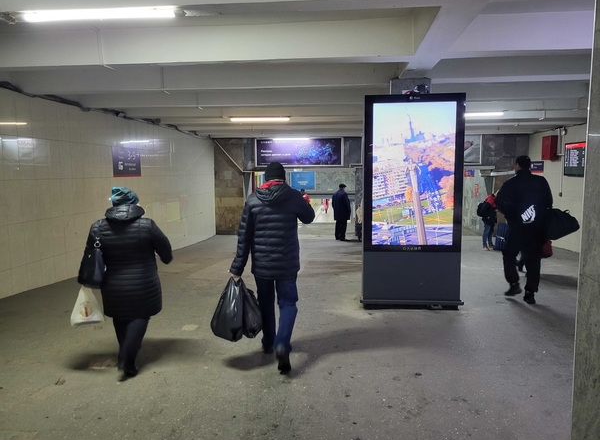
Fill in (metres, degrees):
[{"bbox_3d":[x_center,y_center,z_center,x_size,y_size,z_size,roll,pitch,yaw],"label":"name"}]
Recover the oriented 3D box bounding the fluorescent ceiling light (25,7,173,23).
[{"bbox_3d":[-1.446,-1.475,3.250,1.100,0.080,0.120,0,6,6],"label":"fluorescent ceiling light"}]

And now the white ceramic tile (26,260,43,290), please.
[{"bbox_3d":[-3.888,0.813,6.611,0.010,0.410,0.300,1,6,6],"label":"white ceramic tile"}]

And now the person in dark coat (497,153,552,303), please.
[{"bbox_3d":[2.903,0.114,5.980,0.640,1.900,0.500,1,6,7],"label":"person in dark coat"}]

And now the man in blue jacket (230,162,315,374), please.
[{"bbox_3d":[-0.222,0.372,3.920,0.670,1.730,0.520,0,6,6],"label":"man in blue jacket"}]

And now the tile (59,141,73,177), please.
[{"bbox_3d":[-3.802,-0.970,7.340,0.010,0.600,0.300,0,6,6],"label":"tile"}]

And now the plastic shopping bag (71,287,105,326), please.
[{"bbox_3d":[-1.726,0.678,3.660,0.260,0.350,0.130,-2,7,-14],"label":"plastic shopping bag"}]

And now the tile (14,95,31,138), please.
[{"bbox_3d":[-3.893,-1.473,6.359,0.010,0.600,0.300,1,6,6],"label":"tile"}]

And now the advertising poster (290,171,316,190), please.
[{"bbox_3d":[0.181,-1.946,22.034,1.220,0.888,0.030,0,6,6],"label":"advertising poster"}]

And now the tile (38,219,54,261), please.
[{"bbox_3d":[-3.865,0.291,6.872,0.010,0.600,0.300,0,6,6],"label":"tile"}]

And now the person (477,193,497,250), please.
[{"bbox_3d":[4.599,0.005,11.023,0.500,1.501,0.460,-2,6,-13],"label":"person"}]

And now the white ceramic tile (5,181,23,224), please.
[{"bbox_3d":[-3.933,-0.243,6.210,0.010,0.600,0.300,0,6,6],"label":"white ceramic tile"}]

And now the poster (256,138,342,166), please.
[{"bbox_3d":[-0.053,-2.284,15.181,3.011,0.955,0.100,0,6,6],"label":"poster"}]

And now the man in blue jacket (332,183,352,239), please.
[{"bbox_3d":[1.319,-0.253,14.400,0.420,1.770,0.520,-5,8,-38],"label":"man in blue jacket"}]

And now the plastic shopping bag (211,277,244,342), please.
[{"bbox_3d":[-0.624,0.770,3.880,0.280,0.530,0.260,-1,6,-6],"label":"plastic shopping bag"}]

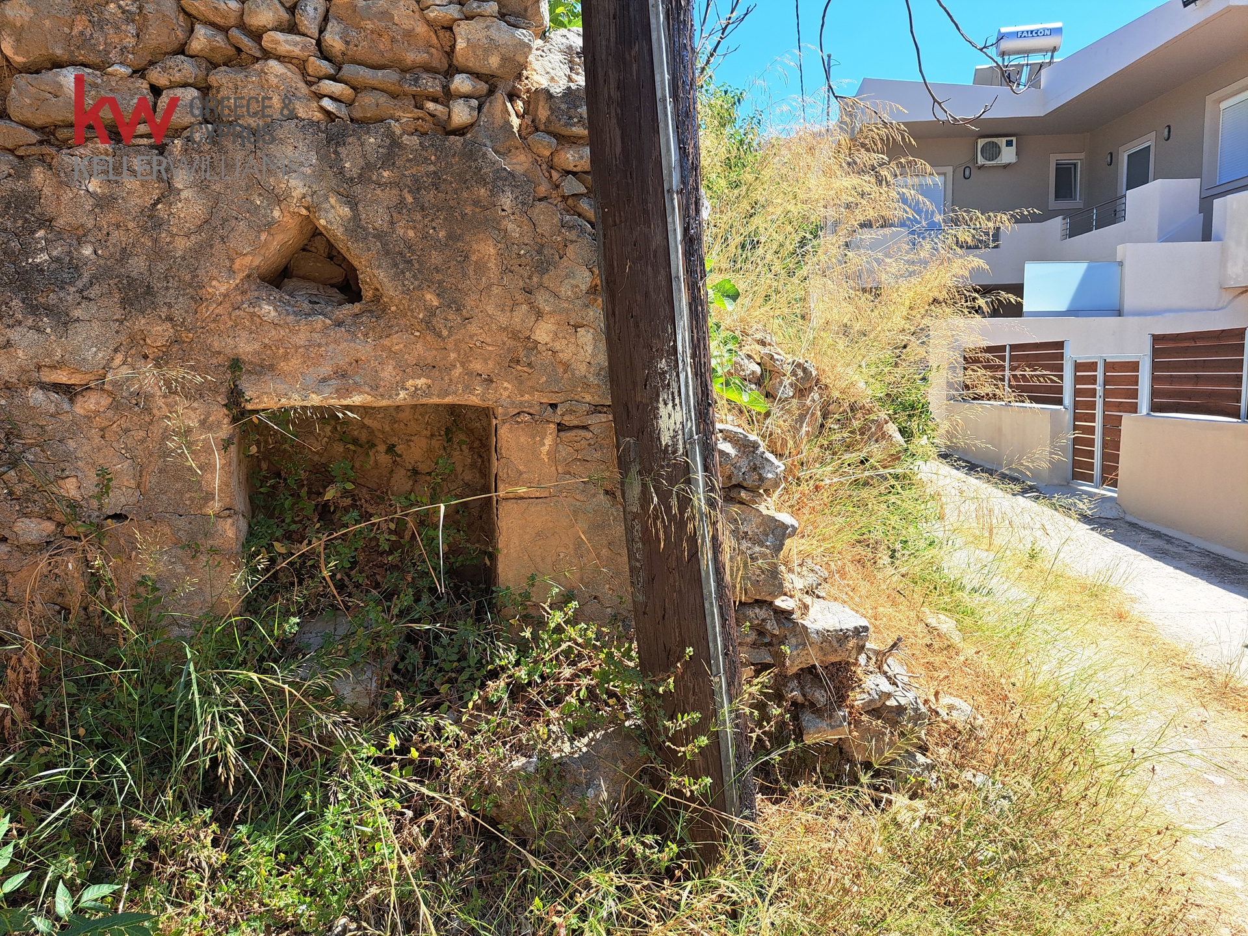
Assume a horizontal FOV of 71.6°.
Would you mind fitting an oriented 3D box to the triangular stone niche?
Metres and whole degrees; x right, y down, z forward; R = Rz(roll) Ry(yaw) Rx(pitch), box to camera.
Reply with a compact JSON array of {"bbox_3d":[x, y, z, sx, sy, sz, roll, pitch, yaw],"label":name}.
[{"bbox_3d":[-1.115,-0.720,3.120,0.370,0.300,0.240,1,1,0],"label":"triangular stone niche"}]

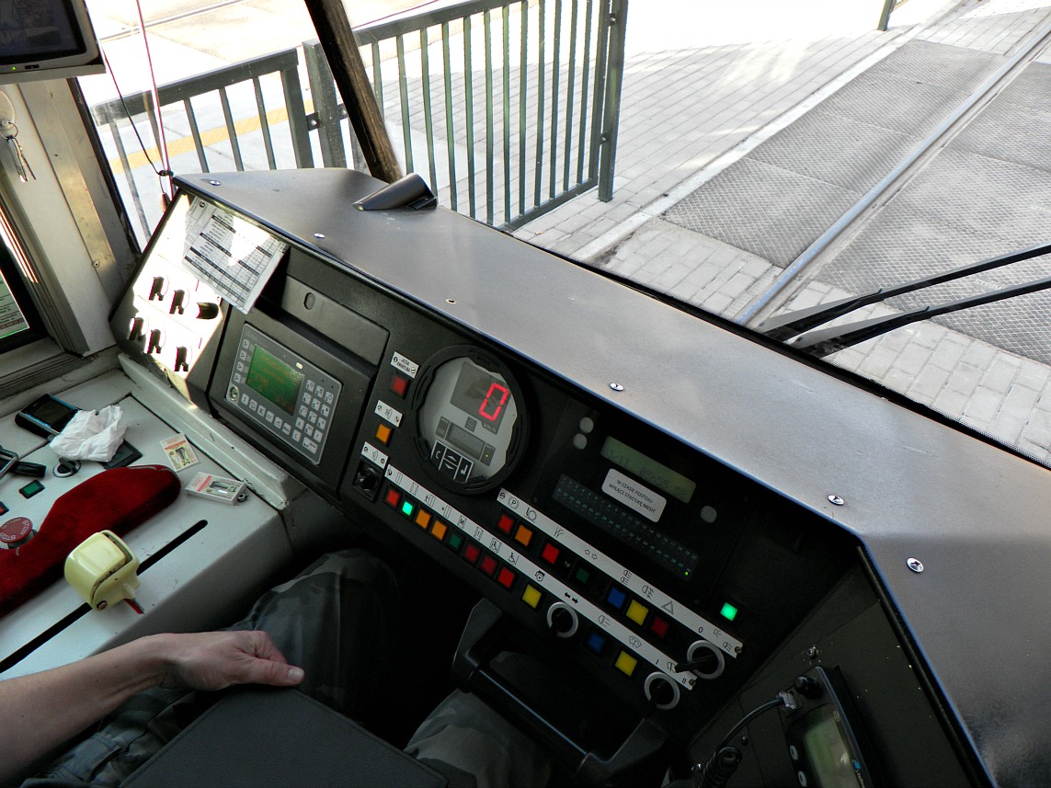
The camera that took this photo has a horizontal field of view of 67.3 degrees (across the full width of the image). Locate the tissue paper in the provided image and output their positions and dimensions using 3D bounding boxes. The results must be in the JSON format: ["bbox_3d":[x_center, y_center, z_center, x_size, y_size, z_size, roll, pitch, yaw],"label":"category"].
[{"bbox_3d":[-0.578,0.048,1.051,0.084,0.040,0.070,2,42,1],"label":"tissue paper"}]

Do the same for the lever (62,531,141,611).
[{"bbox_3d":[-0.461,0.194,0.863,0.054,0.054,0.056,29,39,28],"label":"lever"}]

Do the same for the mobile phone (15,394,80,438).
[{"bbox_3d":[-0.639,0.038,1.081,0.103,0.020,0.048,21,46,20],"label":"mobile phone"}]

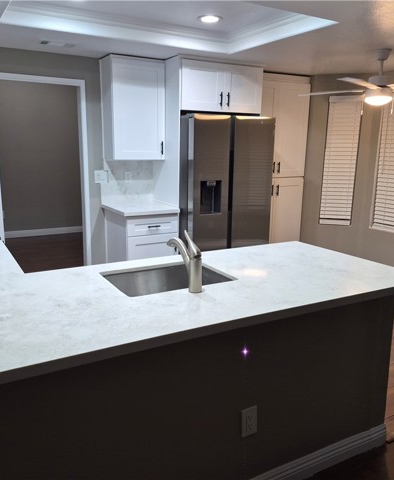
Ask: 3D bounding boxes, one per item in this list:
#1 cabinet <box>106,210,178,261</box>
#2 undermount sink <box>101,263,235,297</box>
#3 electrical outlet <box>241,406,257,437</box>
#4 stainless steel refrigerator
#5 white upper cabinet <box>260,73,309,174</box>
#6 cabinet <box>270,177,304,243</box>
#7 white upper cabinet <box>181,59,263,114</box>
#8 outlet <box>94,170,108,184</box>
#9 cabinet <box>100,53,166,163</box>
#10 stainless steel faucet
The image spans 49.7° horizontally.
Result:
[{"bbox_3d":[-0.565,0.149,4.344,0.519,0.882,0.631,-6,14,-28],"label":"cabinet"},{"bbox_3d":[-0.127,0.300,2.008,0.549,0.218,0.372,-6,14,-28],"label":"undermount sink"},{"bbox_3d":[0.213,0.730,1.705,0.077,0.121,0.008,-6,14,-28],"label":"electrical outlet"},{"bbox_3d":[0.149,-0.340,4.484,0.911,1.779,0.838,-6,14,-28],"label":"stainless steel refrigerator"},{"bbox_3d":[0.827,-1.321,4.995,0.867,1.142,0.401,-6,14,-28],"label":"white upper cabinet"},{"bbox_3d":[0.812,-0.179,5.241,0.867,1.183,0.401,-6,14,-28],"label":"cabinet"},{"bbox_3d":[0.103,-1.508,4.332,0.903,0.451,0.643,-6,14,-28],"label":"white upper cabinet"},{"bbox_3d":[-0.970,-0.632,4.304,0.120,0.120,0.010,-6,14,-28],"label":"outlet"},{"bbox_3d":[-0.615,-1.268,4.176,0.510,0.940,0.330,-6,14,-28],"label":"cabinet"},{"bbox_3d":[-0.063,0.073,1.866,0.057,0.251,0.283,-6,14,-28],"label":"stainless steel faucet"}]

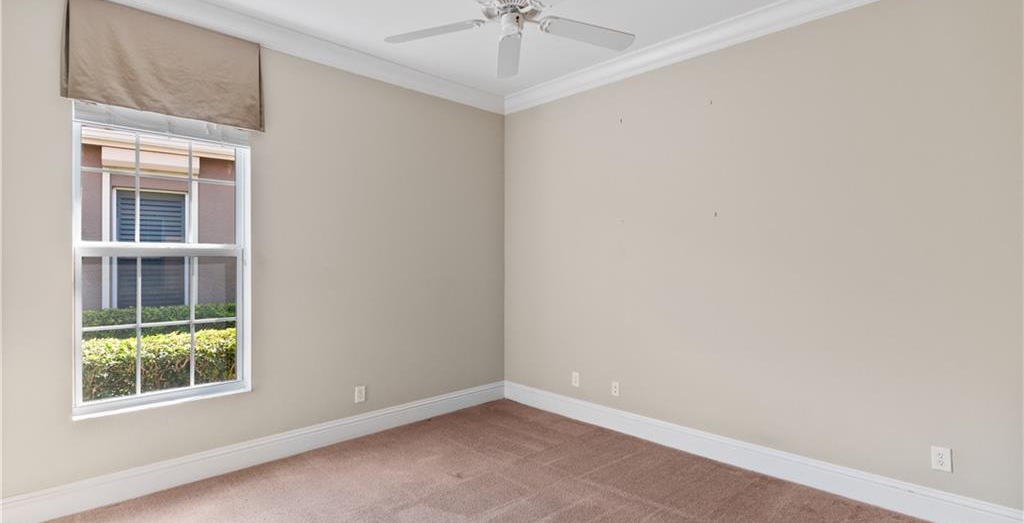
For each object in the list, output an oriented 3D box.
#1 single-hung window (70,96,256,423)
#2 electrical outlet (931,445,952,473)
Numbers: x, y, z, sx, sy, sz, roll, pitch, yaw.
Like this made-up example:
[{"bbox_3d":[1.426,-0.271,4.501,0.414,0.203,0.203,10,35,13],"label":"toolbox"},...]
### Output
[{"bbox_3d":[-2.139,-0.070,3.020,0.901,1.904,0.100,0,0,-44],"label":"single-hung window"},{"bbox_3d":[2.281,1.049,2.562,0.010,0.118,0.074,0,0,-44],"label":"electrical outlet"}]

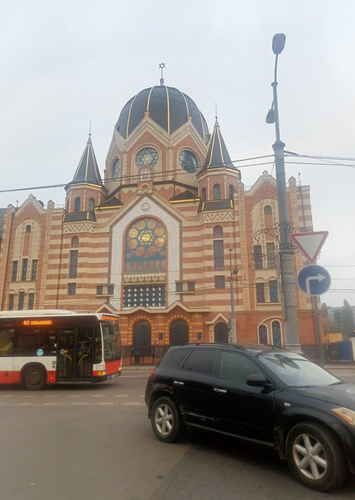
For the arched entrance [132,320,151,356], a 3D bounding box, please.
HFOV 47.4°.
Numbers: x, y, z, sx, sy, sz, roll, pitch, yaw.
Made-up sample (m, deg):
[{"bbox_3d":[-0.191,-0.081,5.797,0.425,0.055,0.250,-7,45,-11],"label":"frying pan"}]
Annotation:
[{"bbox_3d":[-3.607,8.754,39.944,1.900,3.520,0.400,-4,-15,12],"label":"arched entrance"}]

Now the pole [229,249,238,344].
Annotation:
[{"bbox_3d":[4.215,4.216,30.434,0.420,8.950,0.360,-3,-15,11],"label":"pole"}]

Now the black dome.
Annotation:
[{"bbox_3d":[-2.082,-17.187,54.608,12.280,11.480,12.280,-4,-15,12],"label":"black dome"}]

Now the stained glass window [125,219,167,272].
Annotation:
[{"bbox_3d":[-3.475,-0.509,43.259,4.624,6.280,0.300,-4,-15,12],"label":"stained glass window"}]

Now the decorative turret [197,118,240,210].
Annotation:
[{"bbox_3d":[4.539,-9.644,45.532,5.040,12.120,5.040,-4,-15,12],"label":"decorative turret"}]

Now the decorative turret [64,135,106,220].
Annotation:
[{"bbox_3d":[-10.905,-8.655,48.909,5.040,12.120,5.040,-4,-15,12],"label":"decorative turret"}]

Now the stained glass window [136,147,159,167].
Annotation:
[{"bbox_3d":[-3.505,-10.612,46.363,2.720,2.720,0.300,-4,-15,12],"label":"stained glass window"}]

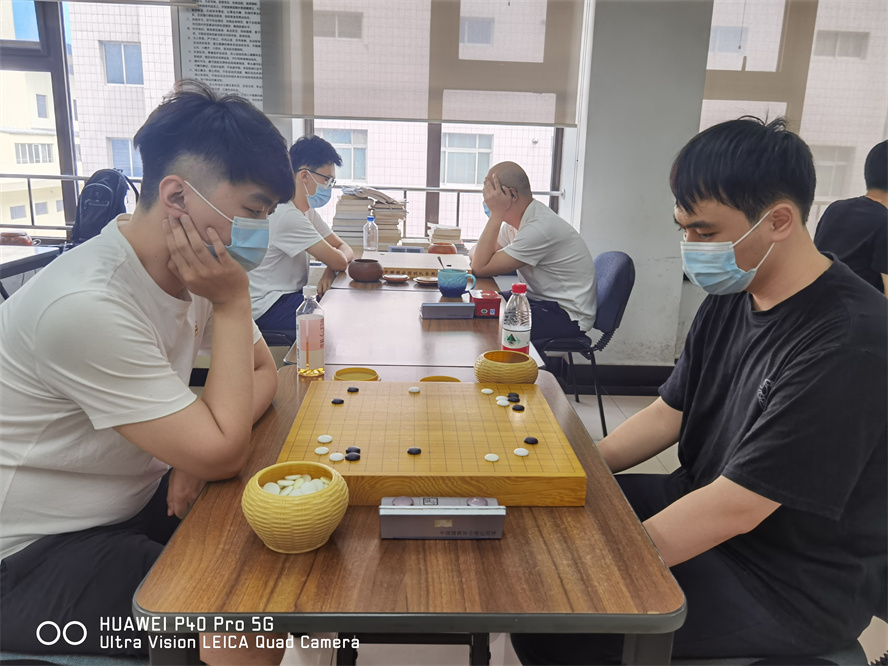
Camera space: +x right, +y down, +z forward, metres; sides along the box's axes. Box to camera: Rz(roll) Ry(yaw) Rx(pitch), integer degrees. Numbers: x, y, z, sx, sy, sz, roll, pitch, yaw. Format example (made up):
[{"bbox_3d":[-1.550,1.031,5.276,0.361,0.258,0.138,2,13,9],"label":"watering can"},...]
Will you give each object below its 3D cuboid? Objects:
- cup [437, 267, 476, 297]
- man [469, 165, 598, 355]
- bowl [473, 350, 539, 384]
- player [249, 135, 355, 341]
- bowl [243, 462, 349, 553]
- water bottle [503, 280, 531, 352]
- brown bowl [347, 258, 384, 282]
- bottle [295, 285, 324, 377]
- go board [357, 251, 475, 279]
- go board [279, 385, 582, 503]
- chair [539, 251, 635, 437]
[{"bbox_3d":[0.047,-0.179,2.511,0.138,0.090,0.106,1,14,-3],"label":"cup"},{"bbox_3d":[0.400,-0.161,3.219,0.660,1.220,0.500,1,14,-3],"label":"man"},{"bbox_3d":[0.135,0.090,1.490,0.137,0.084,0.137,2,14,0],"label":"bowl"},{"bbox_3d":[-0.628,-0.223,3.166,0.640,1.310,0.480,1,14,-3],"label":"player"},{"bbox_3d":[-0.194,0.231,0.906,0.137,0.084,0.137,1,14,-3],"label":"bowl"},{"bbox_3d":[0.170,-0.005,1.595,0.065,0.217,0.065,1,14,-3],"label":"water bottle"},{"bbox_3d":[-0.308,-0.249,2.761,0.139,0.080,0.139,1,14,-3],"label":"brown bowl"},{"bbox_3d":[-0.307,-0.007,1.583,0.062,0.200,0.062,1,14,-3],"label":"bottle"},{"bbox_3d":[-0.120,-0.296,3.036,0.458,0.044,0.420,2,14,0],"label":"go board"},{"bbox_3d":[-0.028,0.177,1.208,0.455,0.048,0.418,1,14,-3],"label":"go board"},{"bbox_3d":[0.552,0.021,3.315,0.560,0.830,0.500,1,14,-3],"label":"chair"}]

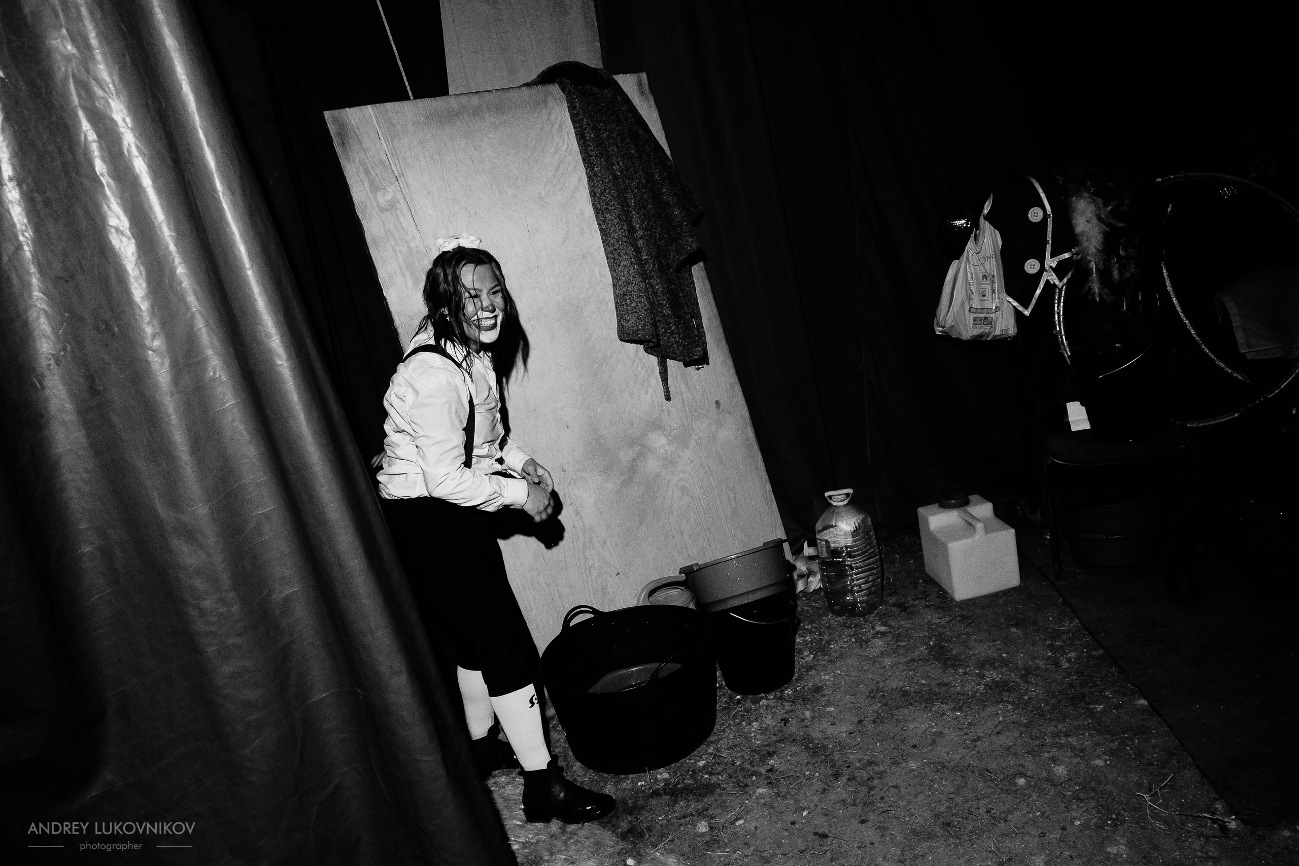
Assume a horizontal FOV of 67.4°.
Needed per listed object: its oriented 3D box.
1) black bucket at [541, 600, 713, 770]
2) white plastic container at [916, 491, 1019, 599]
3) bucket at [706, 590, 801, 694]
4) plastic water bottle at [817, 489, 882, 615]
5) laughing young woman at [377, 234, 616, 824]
[{"bbox_3d":[-0.046,0.691,2.698,0.465,0.310,0.475,-11,15,3],"label":"black bucket"},{"bbox_3d":[1.038,0.359,3.183,0.216,0.260,0.243,-13,15,-4],"label":"white plastic container"},{"bbox_3d":[0.304,0.593,2.868,0.300,0.270,0.300,-11,15,3],"label":"bucket"},{"bbox_3d":[0.644,0.374,3.176,0.205,0.390,0.205,-12,15,0],"label":"plastic water bottle"},{"bbox_3d":[-0.411,0.266,2.359,0.520,1.431,0.480,-7,15,19],"label":"laughing young woman"}]

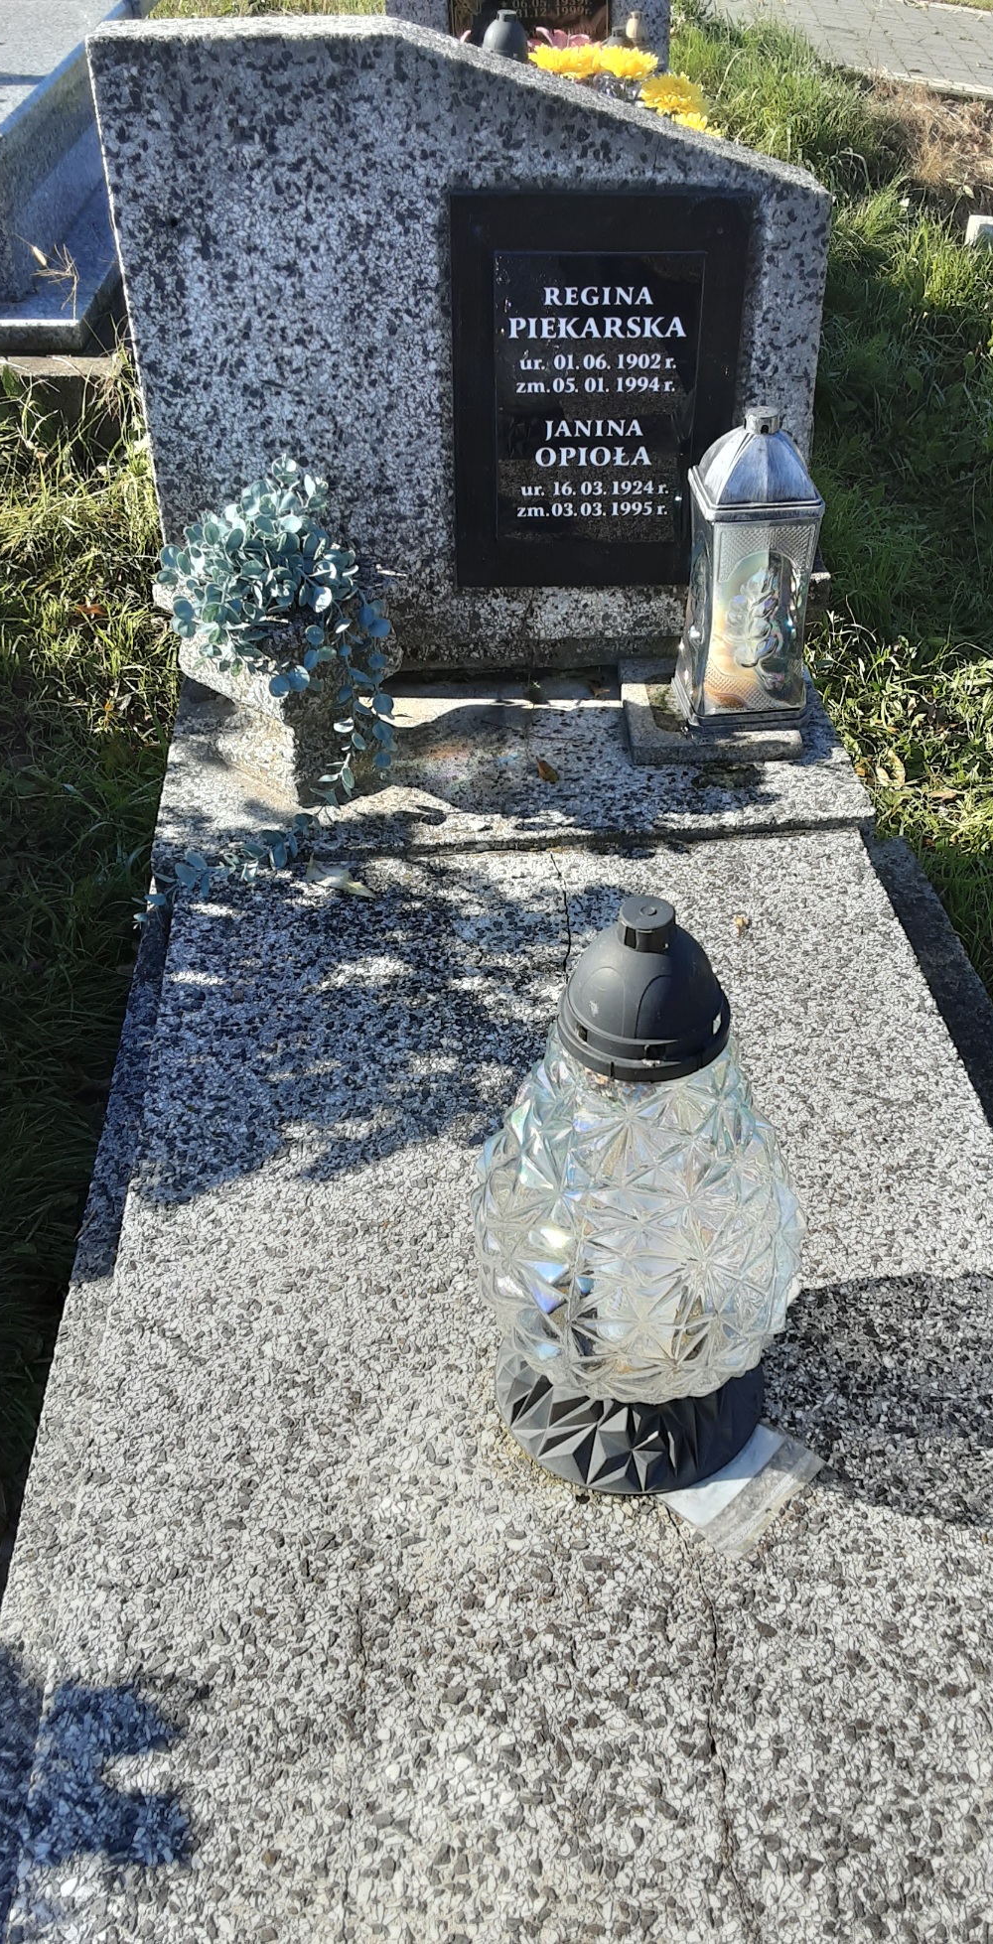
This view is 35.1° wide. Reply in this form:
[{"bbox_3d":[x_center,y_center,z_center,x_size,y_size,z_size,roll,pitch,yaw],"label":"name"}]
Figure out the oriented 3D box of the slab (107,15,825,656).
[{"bbox_3d":[-0.022,-0.674,1.753,0.728,0.660,0.137,-2,36,-2],"label":"slab"}]

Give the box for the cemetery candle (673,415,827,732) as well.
[{"bbox_3d":[0.275,-0.443,1.688,0.133,0.318,0.131,-7,37,-9],"label":"cemetery candle"}]

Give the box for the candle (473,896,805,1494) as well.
[{"bbox_3d":[0.079,0.119,0.949,0.202,0.384,0.202,-2,36,-2],"label":"candle"}]

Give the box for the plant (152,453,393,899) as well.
[{"bbox_3d":[-0.221,-0.319,1.544,0.254,0.361,0.303,-2,36,-2],"label":"plant"}]

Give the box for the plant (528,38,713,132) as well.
[{"bbox_3d":[0.242,-1.706,3.127,0.371,0.264,0.274,-2,36,-2],"label":"plant"}]

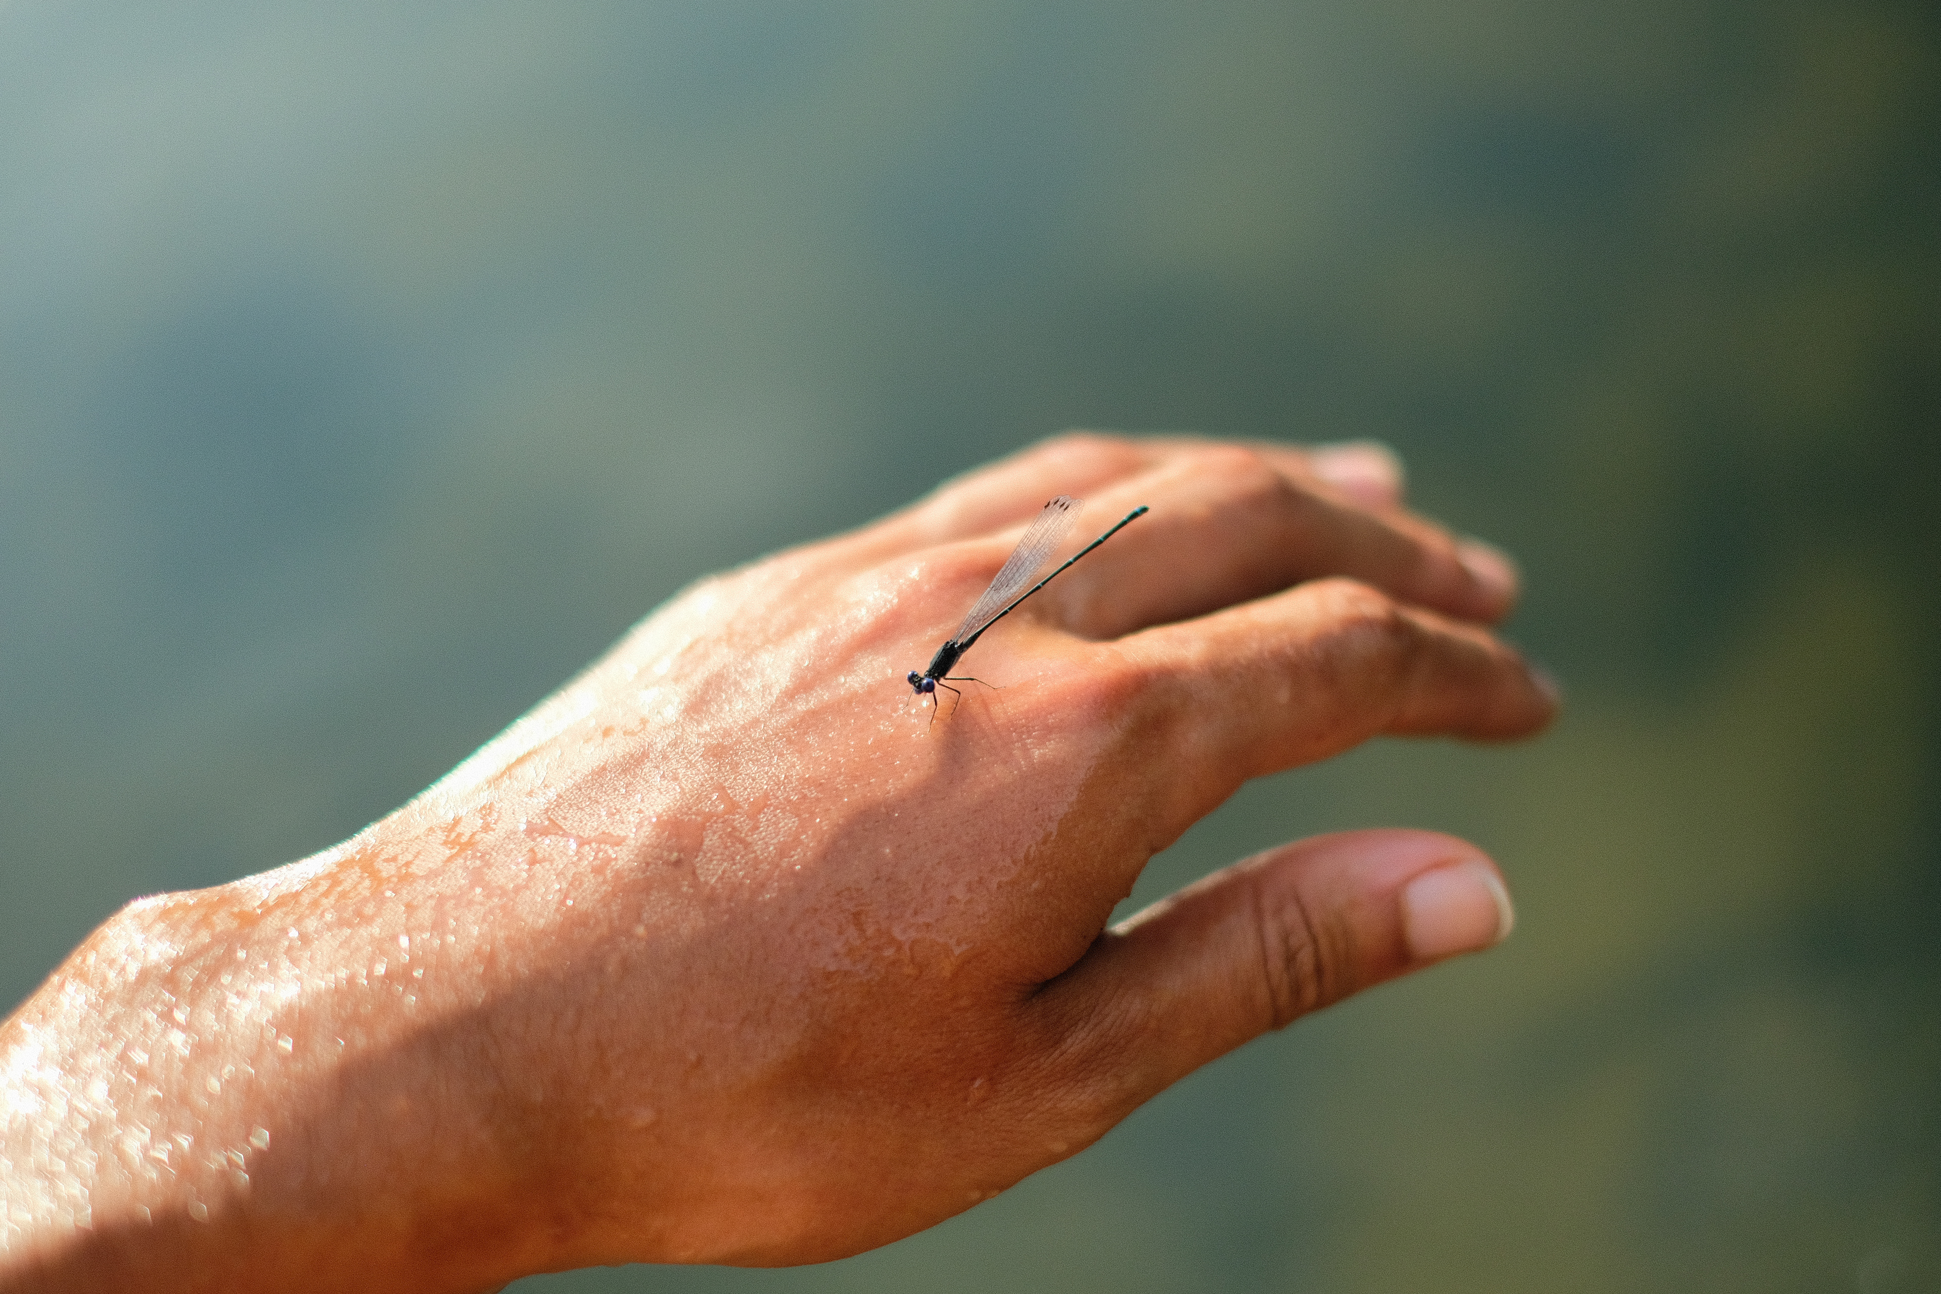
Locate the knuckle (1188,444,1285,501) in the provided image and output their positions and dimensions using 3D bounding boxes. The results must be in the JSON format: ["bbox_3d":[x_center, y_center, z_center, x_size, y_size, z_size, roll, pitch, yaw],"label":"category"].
[{"bbox_3d":[0.041,-0.027,0.440,0.014,0.008,0.016,-6,34,-26],"label":"knuckle"}]

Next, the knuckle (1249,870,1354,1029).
[{"bbox_3d":[0.046,0.042,0.398,0.014,0.020,0.010,-20,22,-17],"label":"knuckle"}]

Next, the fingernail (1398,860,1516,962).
[{"bbox_3d":[0.068,0.037,0.400,0.015,0.013,0.004,-14,30,-16],"label":"fingernail"}]

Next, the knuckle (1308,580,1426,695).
[{"bbox_3d":[0.058,-0.002,0.420,0.016,0.012,0.017,-4,38,-25],"label":"knuckle"}]

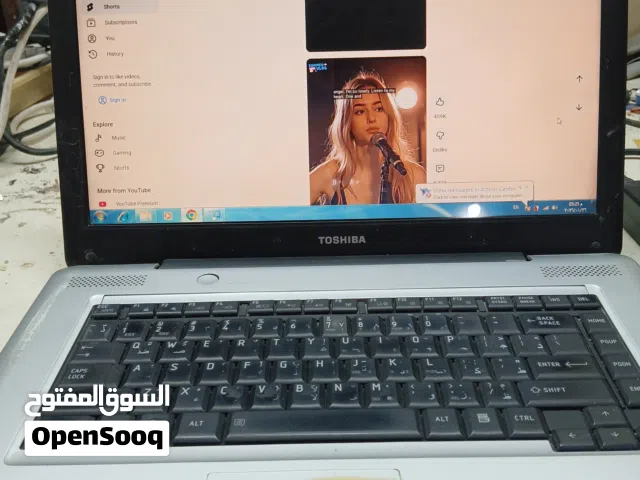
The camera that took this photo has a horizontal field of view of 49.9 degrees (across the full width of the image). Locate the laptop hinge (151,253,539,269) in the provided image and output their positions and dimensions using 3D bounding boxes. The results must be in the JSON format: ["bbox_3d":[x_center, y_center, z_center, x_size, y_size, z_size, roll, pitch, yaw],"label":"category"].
[{"bbox_3d":[0.014,0.014,0.452,0.240,0.011,0.013,-1,29,1],"label":"laptop hinge"}]

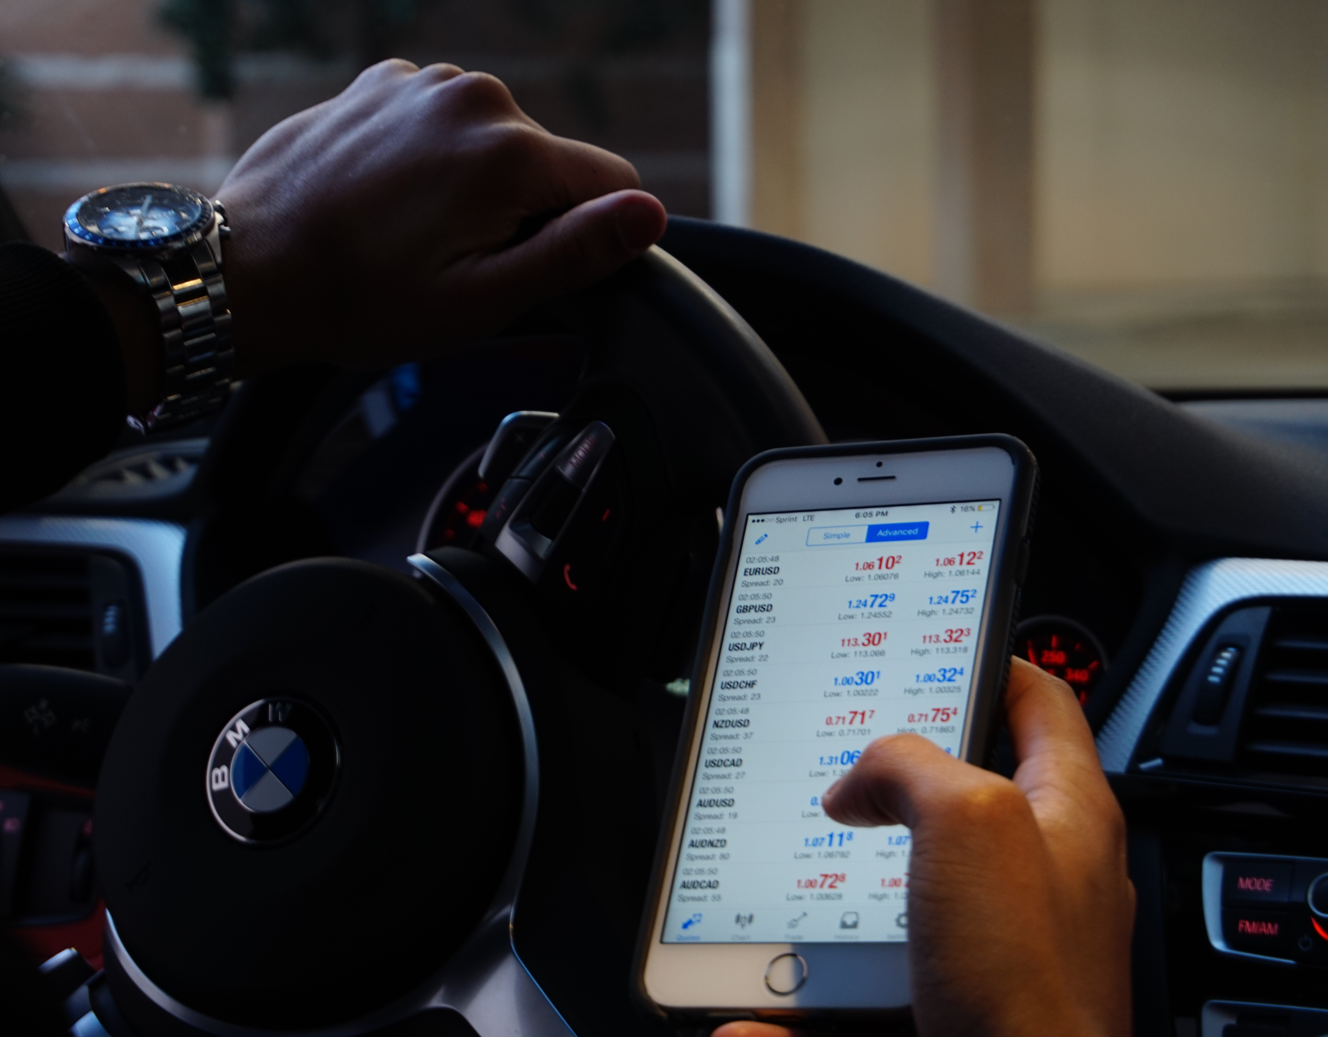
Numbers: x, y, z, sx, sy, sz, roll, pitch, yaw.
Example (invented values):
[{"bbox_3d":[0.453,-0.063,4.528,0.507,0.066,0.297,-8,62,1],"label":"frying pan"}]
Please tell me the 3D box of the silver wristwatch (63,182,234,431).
[{"bbox_3d":[-0.148,-0.060,0.916,0.047,0.061,0.063,-19,38,-30],"label":"silver wristwatch"}]

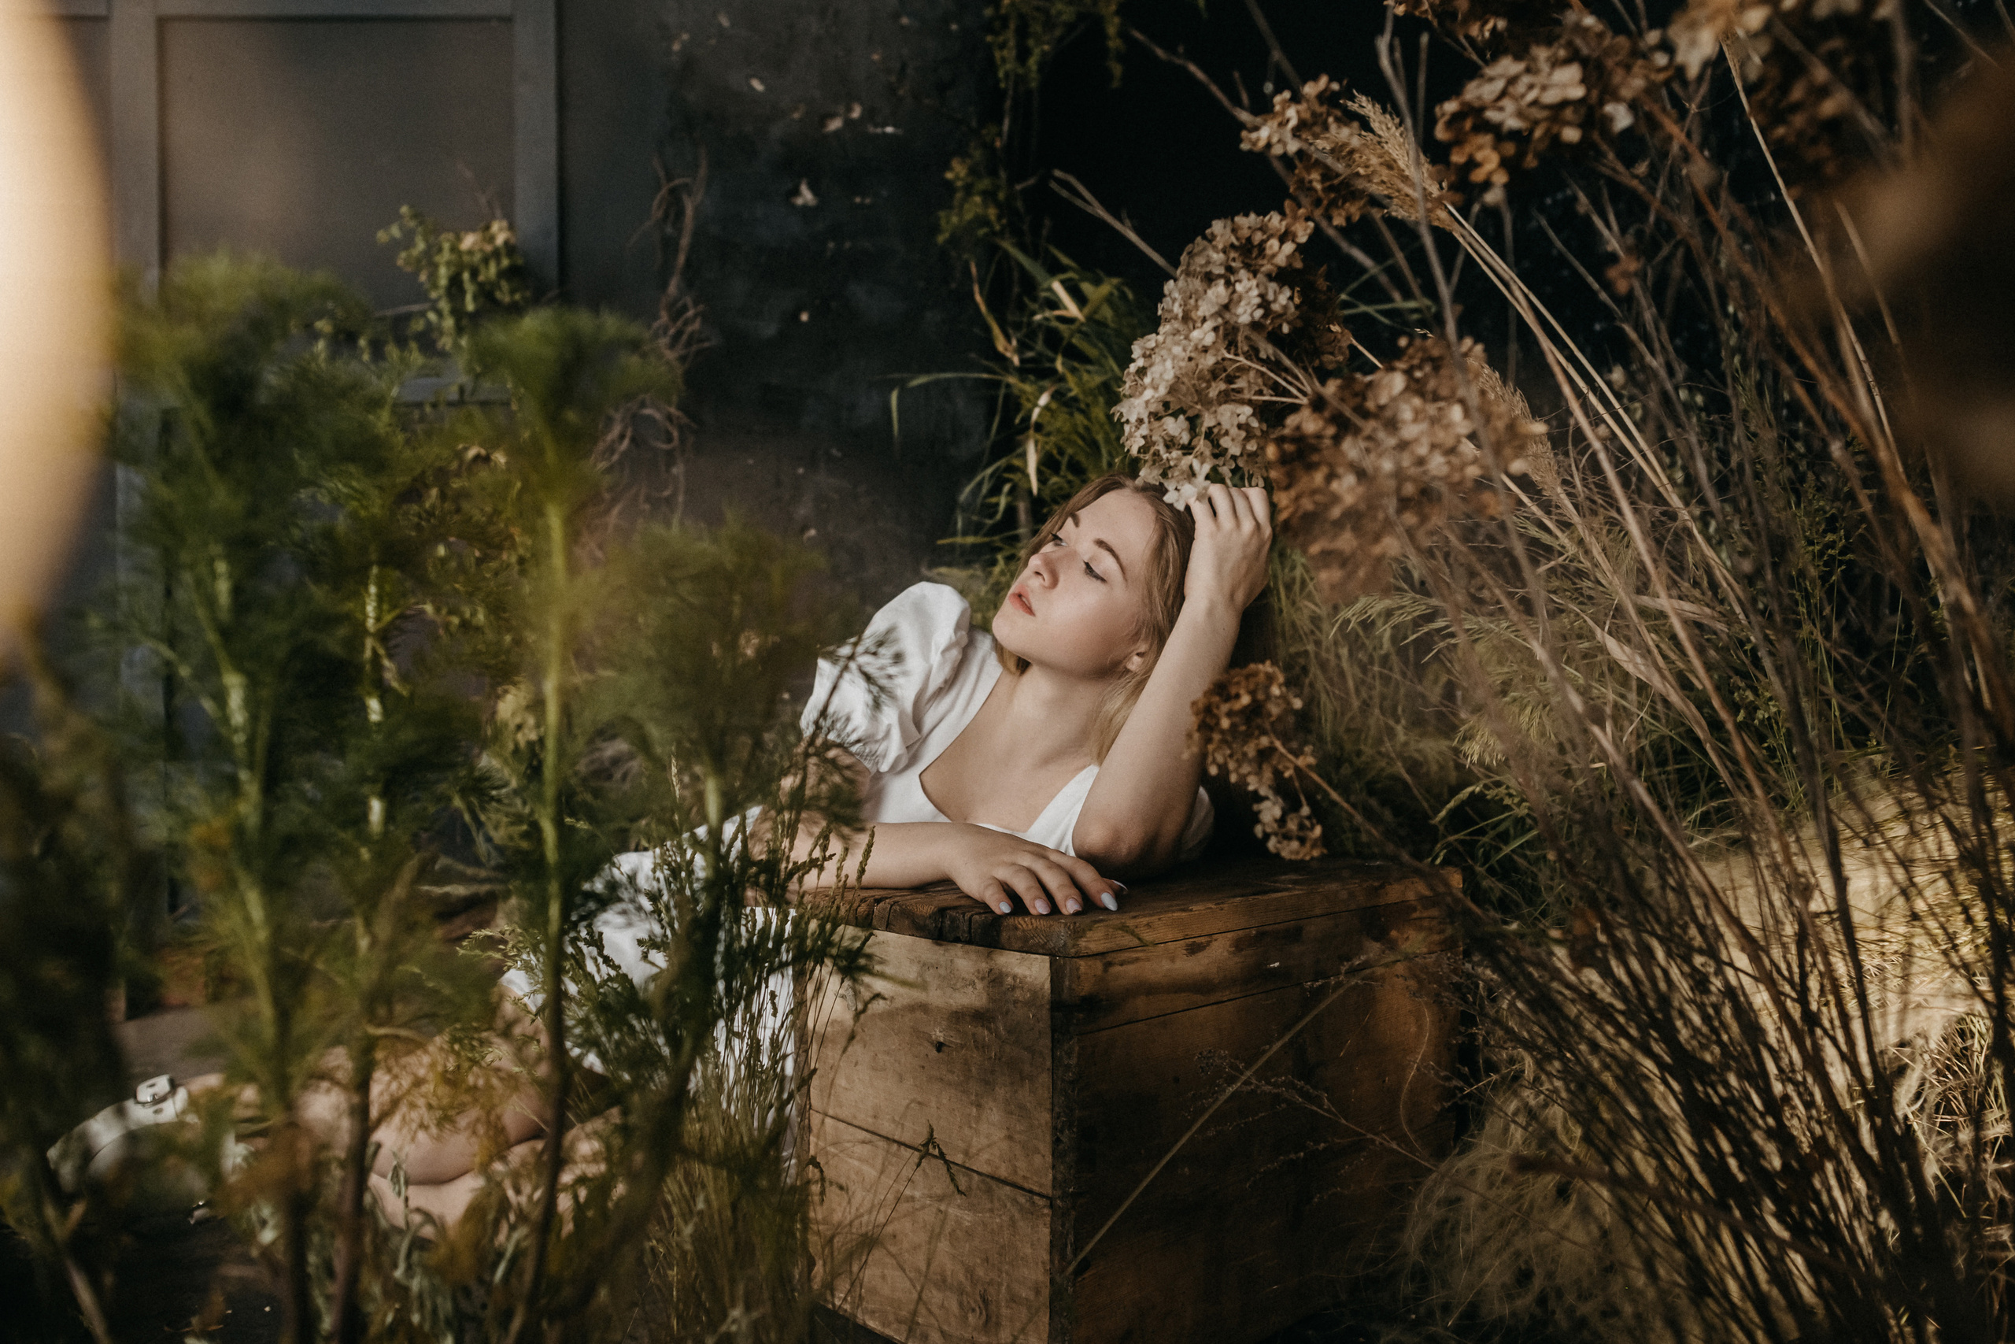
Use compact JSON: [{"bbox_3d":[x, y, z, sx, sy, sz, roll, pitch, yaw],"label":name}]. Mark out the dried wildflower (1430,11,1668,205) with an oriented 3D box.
[{"bbox_3d":[0.411,-0.428,1.020,0.168,0.139,0.135,0,0,0],"label":"dried wildflower"}]

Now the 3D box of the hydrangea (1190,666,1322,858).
[{"bbox_3d":[0.230,0.083,1.240,0.117,0.174,0.110,0,0,0],"label":"hydrangea"}]

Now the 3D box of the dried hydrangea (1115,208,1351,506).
[{"bbox_3d":[0.200,-0.279,1.190,0.201,0.253,0.170,0,0,0],"label":"dried hydrangea"}]

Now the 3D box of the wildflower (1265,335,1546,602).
[{"bbox_3d":[0.288,-0.146,0.970,0.195,0.184,0.150,0,0,0],"label":"wildflower"}]

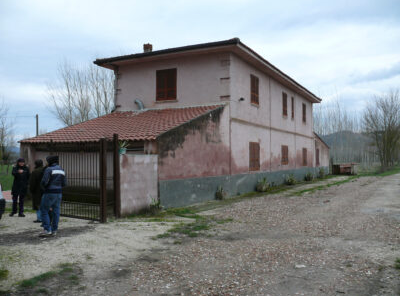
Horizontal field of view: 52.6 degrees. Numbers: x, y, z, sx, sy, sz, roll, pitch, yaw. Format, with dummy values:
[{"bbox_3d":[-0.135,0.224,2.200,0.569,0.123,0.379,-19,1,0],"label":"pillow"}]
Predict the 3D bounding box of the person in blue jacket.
[{"bbox_3d":[-3.310,1.070,9.030,0.450,1.740,0.580,-1,-2,31],"label":"person in blue jacket"}]

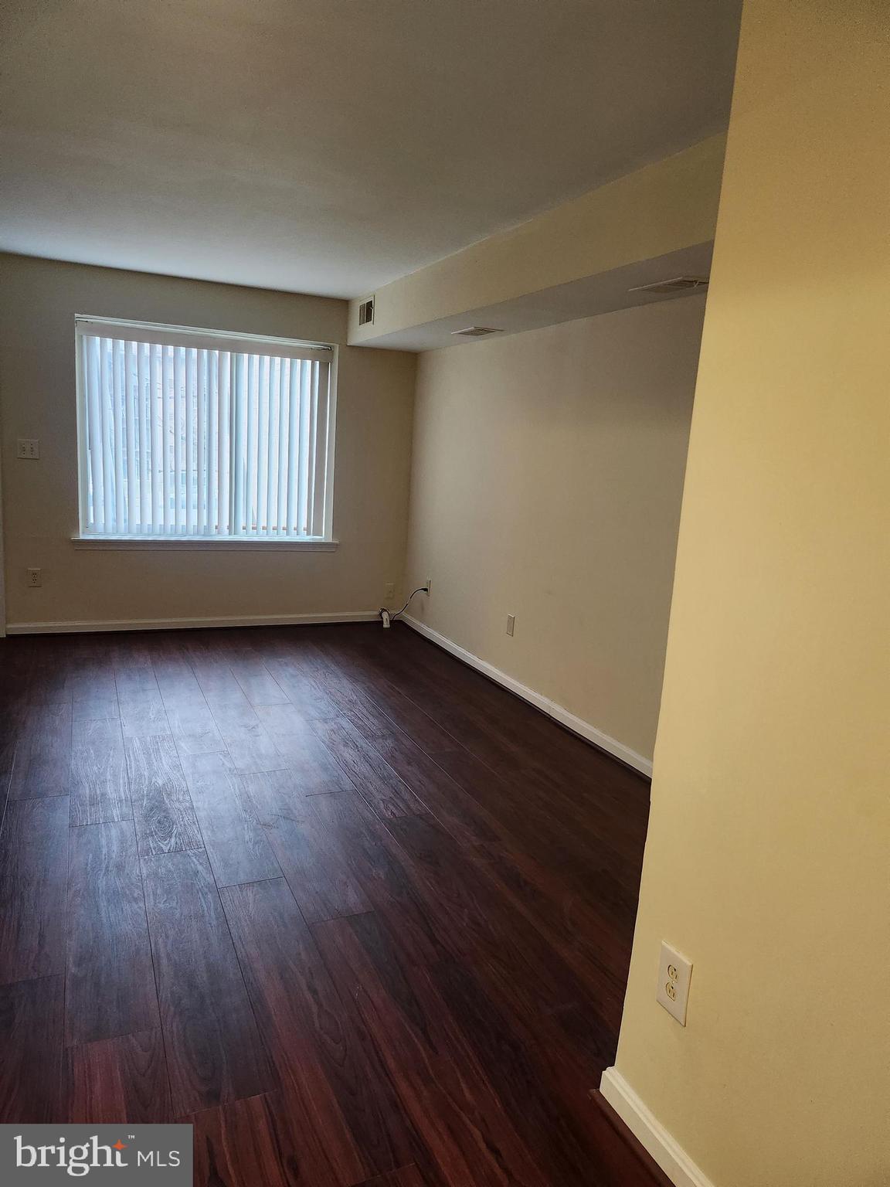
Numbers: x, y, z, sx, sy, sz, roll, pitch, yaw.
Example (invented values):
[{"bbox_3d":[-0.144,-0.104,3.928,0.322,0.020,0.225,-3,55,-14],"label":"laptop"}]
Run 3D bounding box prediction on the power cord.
[{"bbox_3d":[-0.325,0.109,6.341,0.220,0.390,0.460,-1,11,-23],"label":"power cord"}]

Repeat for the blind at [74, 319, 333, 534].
[{"bbox_3d":[-1.661,-1.108,5.864,1.744,1.420,0.100,-1,11,-23],"label":"blind"}]

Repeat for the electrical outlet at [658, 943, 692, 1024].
[{"bbox_3d":[0.461,0.784,1.658,0.007,0.130,0.085,-1,11,-23],"label":"electrical outlet"}]

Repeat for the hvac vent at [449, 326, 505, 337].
[{"bbox_3d":[0.177,-1.531,4.834,0.200,0.020,0.355,-1,11,-23],"label":"hvac vent"}]

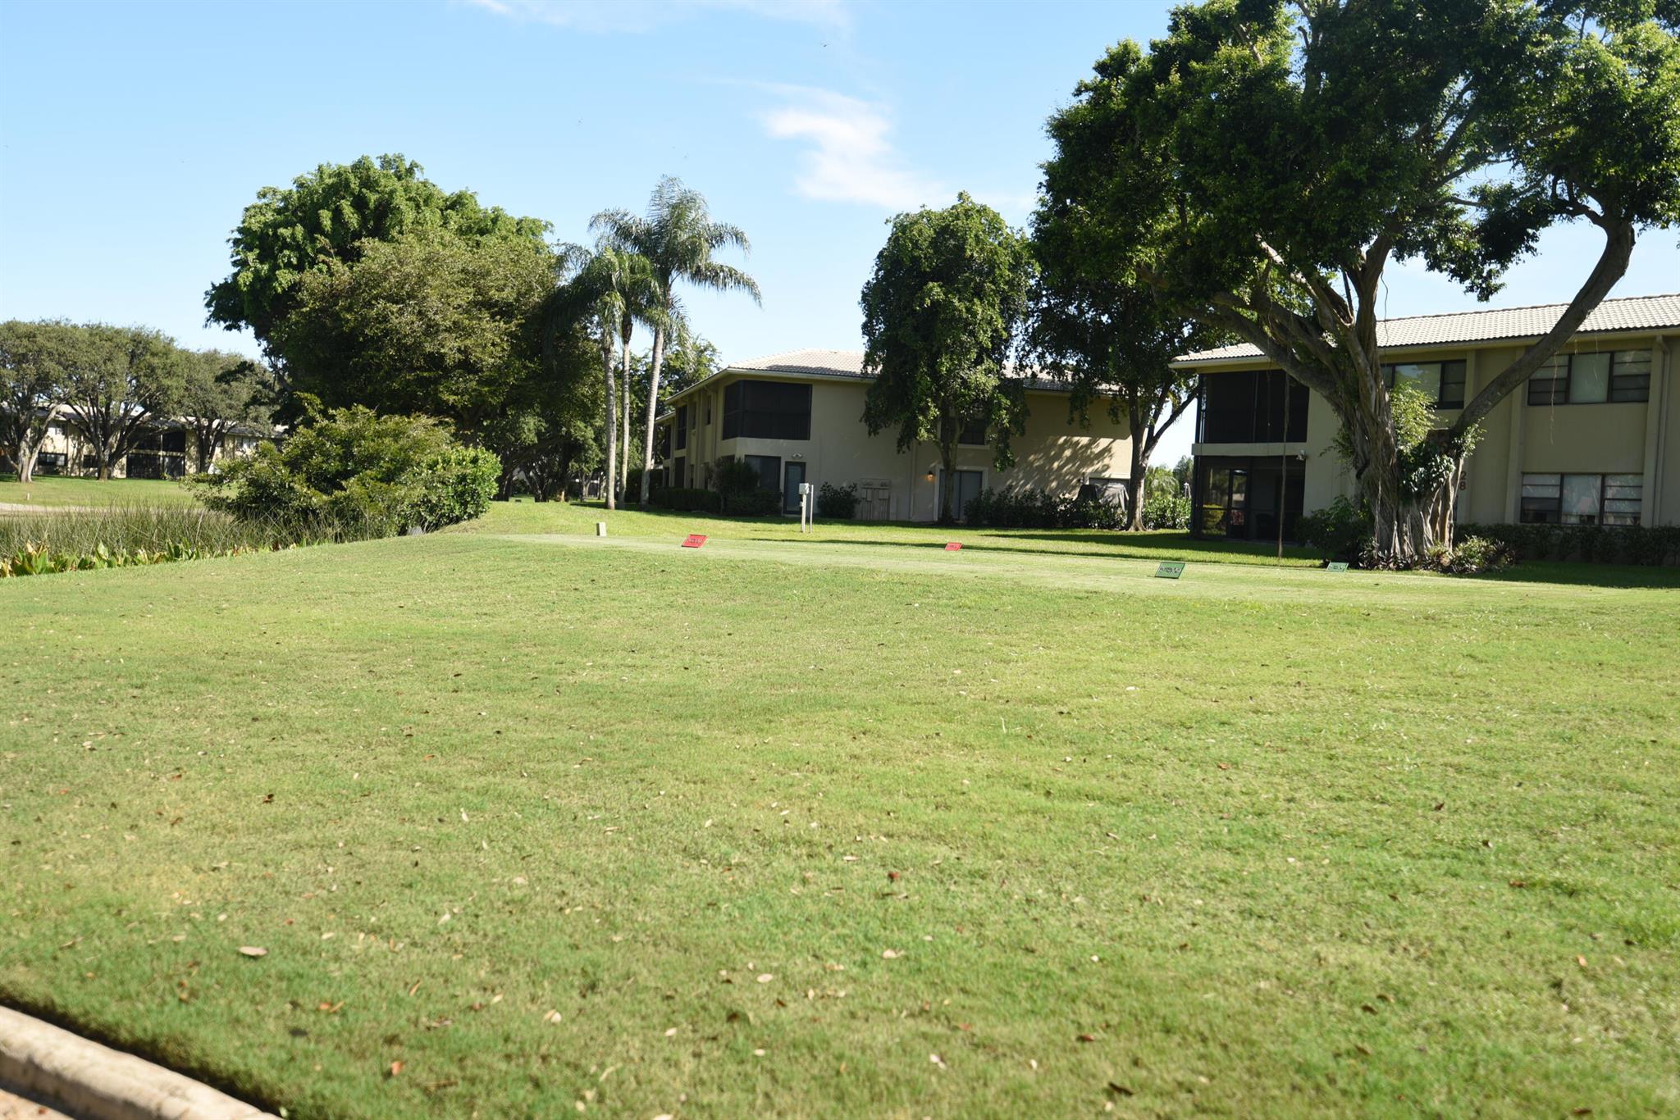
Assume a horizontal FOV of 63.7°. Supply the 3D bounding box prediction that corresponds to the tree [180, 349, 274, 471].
[{"bbox_3d":[-55.120,-12.819,121.659,8.993,12.141,8.993,2,2,0],"label":"tree"}]

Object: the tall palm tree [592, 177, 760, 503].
[{"bbox_3d":[-6.397,-8.357,52.700,6.272,12.911,6.272,2,2,0],"label":"tall palm tree"}]

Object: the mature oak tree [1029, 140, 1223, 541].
[{"bbox_3d":[10.900,-8.258,52.173,7.129,14.293,7.129,2,2,0],"label":"mature oak tree"}]

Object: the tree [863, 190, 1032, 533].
[{"bbox_3d":[4.159,-7.734,52.008,6.595,12.661,6.595,2,2,0],"label":"tree"}]

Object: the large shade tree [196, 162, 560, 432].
[{"bbox_3d":[-20.375,-10.339,59.647,15.014,14.812,13.513,2,2,0],"label":"large shade tree"}]

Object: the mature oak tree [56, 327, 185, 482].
[{"bbox_3d":[-59.186,-12.880,111.655,10.863,12.789,10.863,2,2,0],"label":"mature oak tree"}]

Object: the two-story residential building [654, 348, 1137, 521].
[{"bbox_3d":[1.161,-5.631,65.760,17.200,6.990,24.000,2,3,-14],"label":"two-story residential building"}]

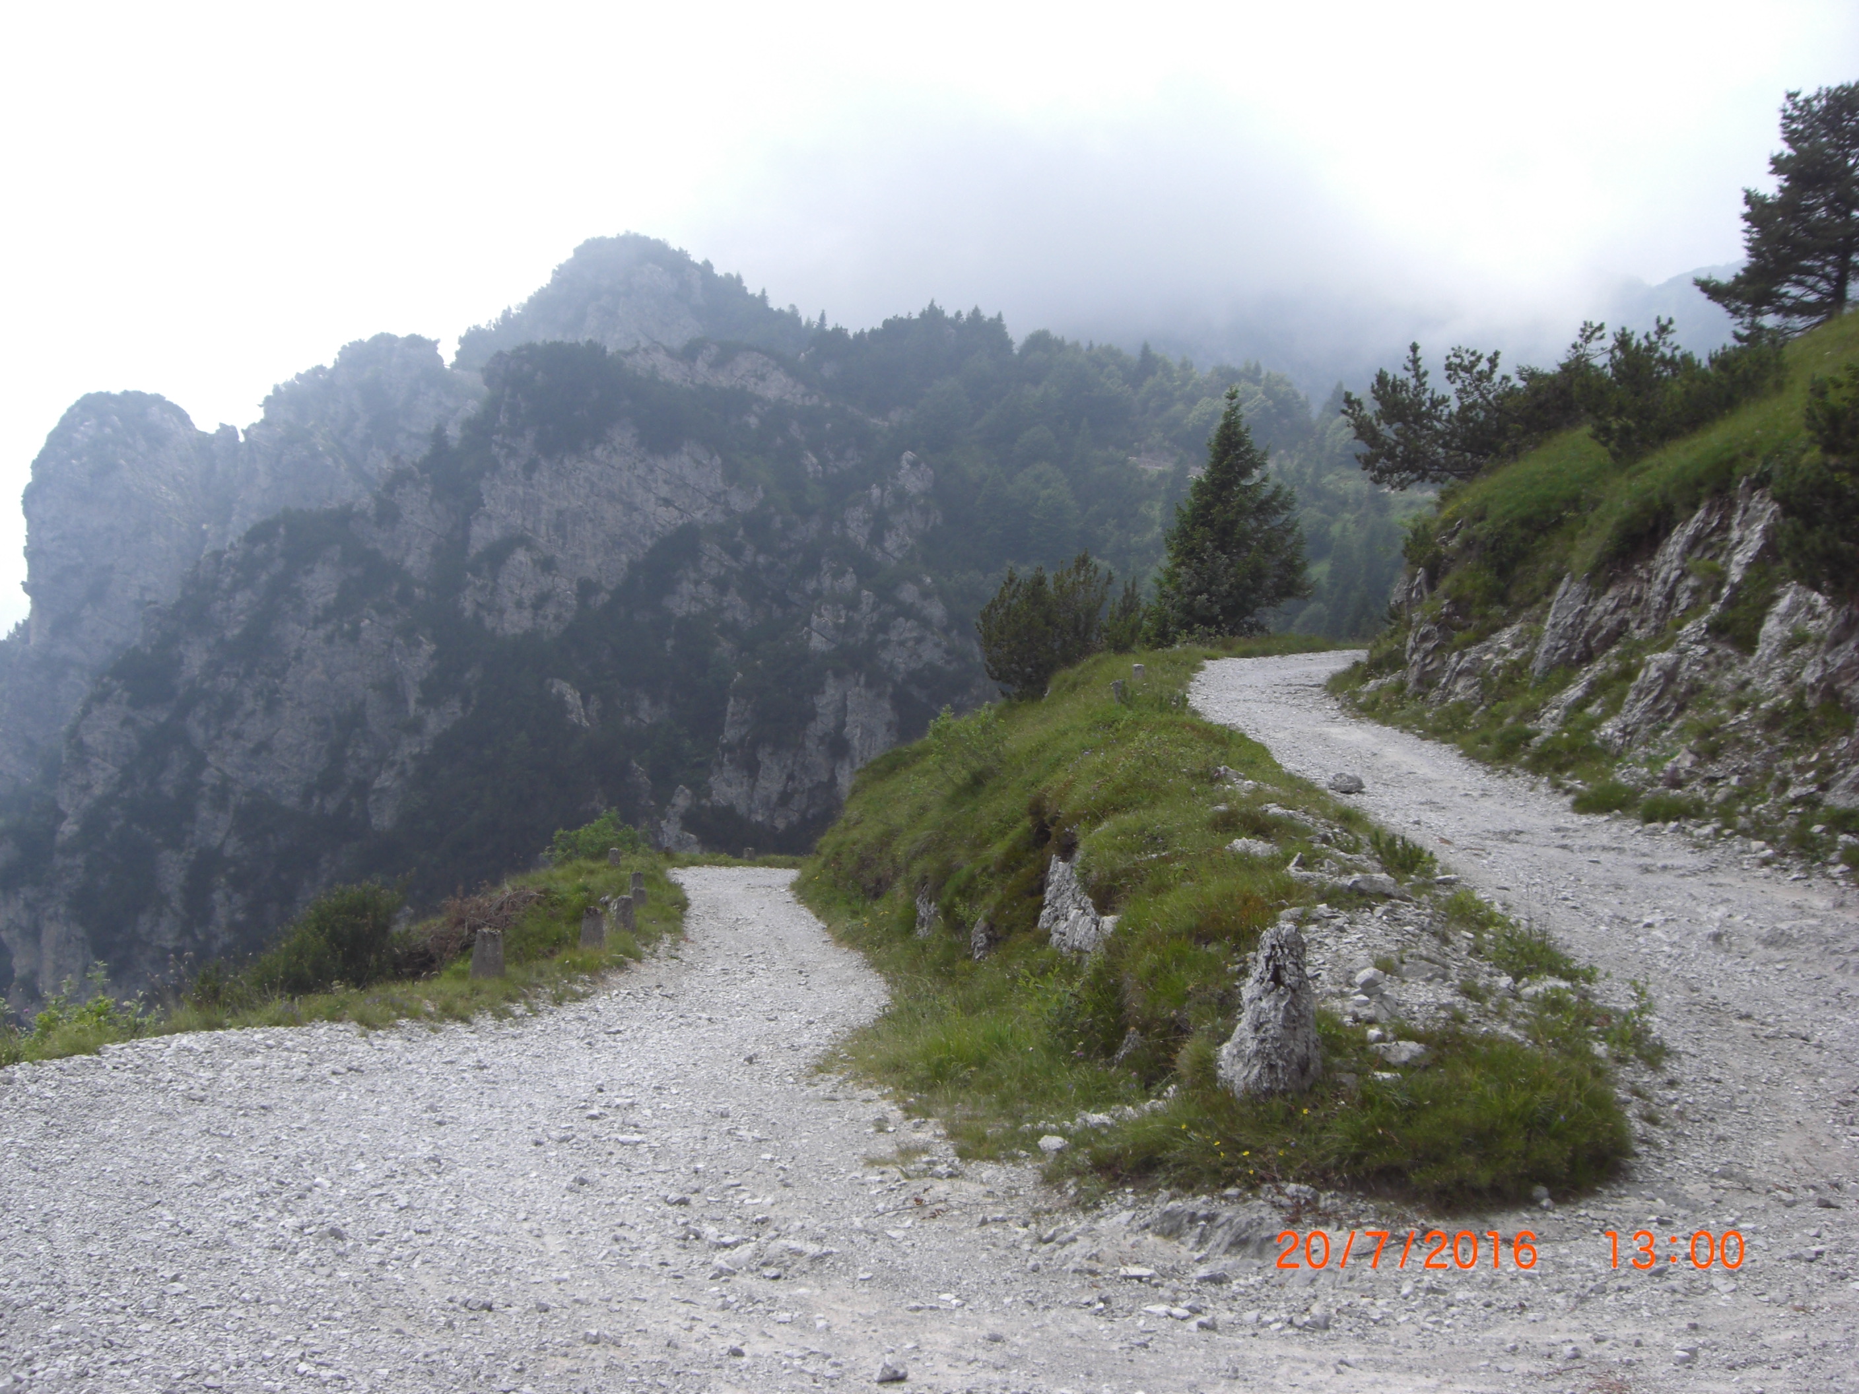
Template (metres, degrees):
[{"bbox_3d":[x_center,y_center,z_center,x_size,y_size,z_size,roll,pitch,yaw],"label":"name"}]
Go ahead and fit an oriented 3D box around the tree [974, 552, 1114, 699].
[{"bbox_3d":[2.200,-1.380,39.500,2.650,2.800,2.500,0,0,0],"label":"tree"}]

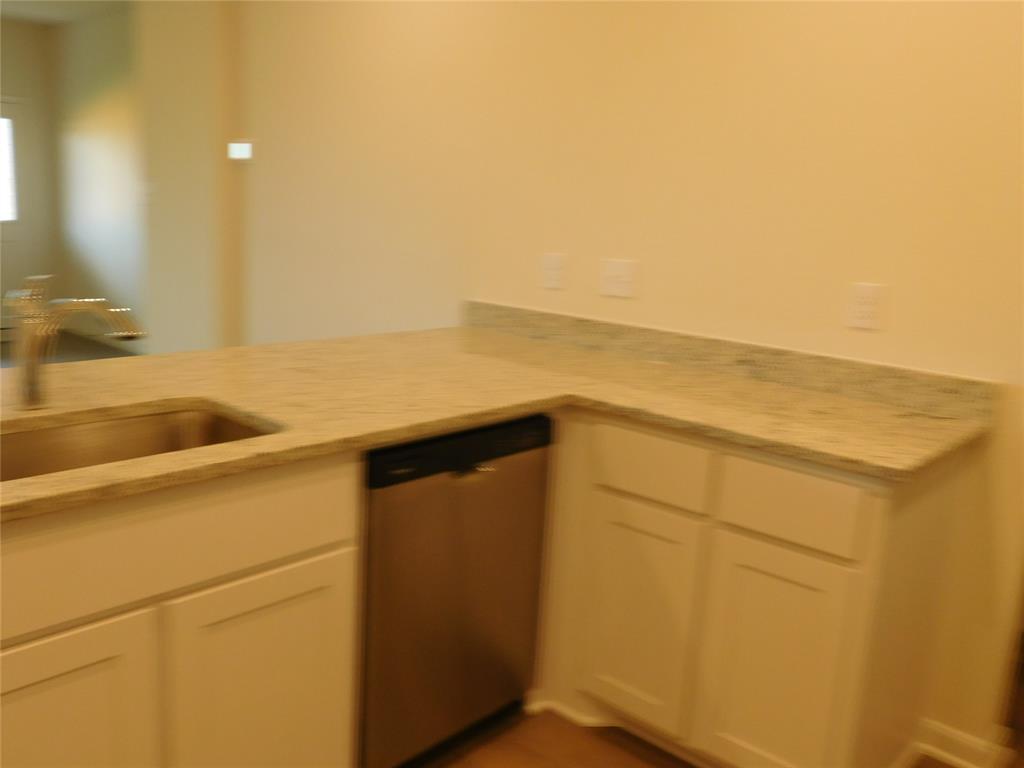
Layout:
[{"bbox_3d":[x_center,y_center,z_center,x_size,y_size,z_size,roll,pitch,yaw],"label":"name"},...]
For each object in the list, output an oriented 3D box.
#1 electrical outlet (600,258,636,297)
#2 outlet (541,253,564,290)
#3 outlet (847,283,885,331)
[{"bbox_3d":[0.353,-0.350,2.946,0.124,0.120,0.014,13,15,42],"label":"electrical outlet"},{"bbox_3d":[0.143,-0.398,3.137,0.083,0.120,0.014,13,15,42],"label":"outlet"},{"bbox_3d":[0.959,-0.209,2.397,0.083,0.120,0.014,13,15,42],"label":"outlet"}]

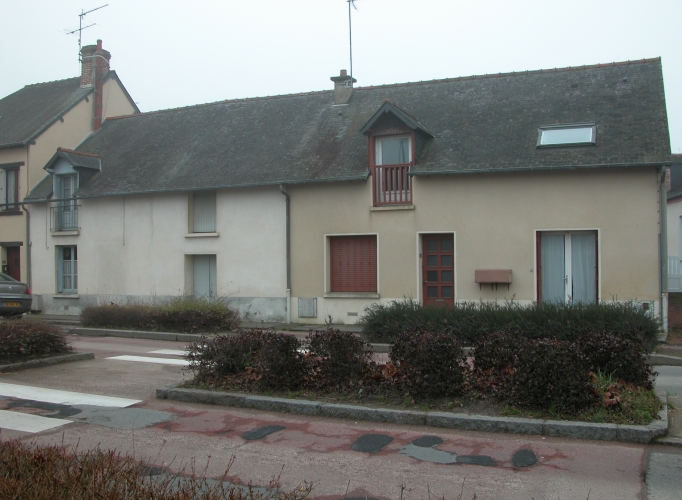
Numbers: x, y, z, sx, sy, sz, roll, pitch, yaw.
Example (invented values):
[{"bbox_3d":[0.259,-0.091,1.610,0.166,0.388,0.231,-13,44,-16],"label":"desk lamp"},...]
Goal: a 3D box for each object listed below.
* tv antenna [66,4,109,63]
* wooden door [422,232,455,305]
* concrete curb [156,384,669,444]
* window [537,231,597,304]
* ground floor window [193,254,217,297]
[{"bbox_3d":[-8.610,-7.300,23.400,2.300,1.800,0.800,-1,0,37],"label":"tv antenna"},{"bbox_3d":[2.216,0.671,15.680,0.820,2.050,0.120,-1,0,22],"label":"wooden door"},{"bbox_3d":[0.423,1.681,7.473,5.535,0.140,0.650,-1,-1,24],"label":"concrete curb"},{"bbox_3d":[4.816,0.606,14.668,1.300,2.000,0.150,-1,0,22],"label":"window"},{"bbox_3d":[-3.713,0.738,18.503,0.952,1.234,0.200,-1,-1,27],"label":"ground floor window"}]

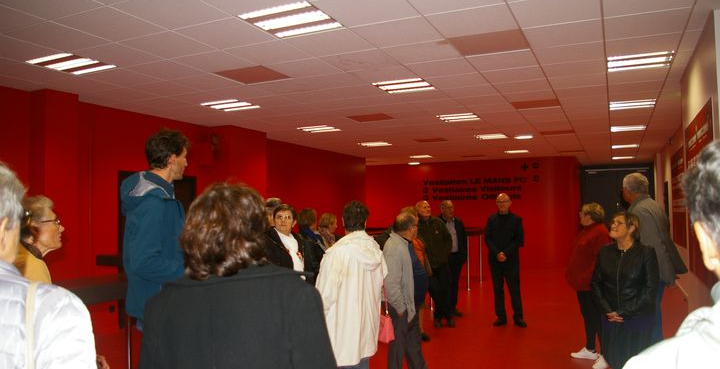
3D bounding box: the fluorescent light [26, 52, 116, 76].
[{"bbox_3d":[-2.669,-1.142,5.015,0.600,0.080,0.600,-2,-3,25],"label":"fluorescent light"}]

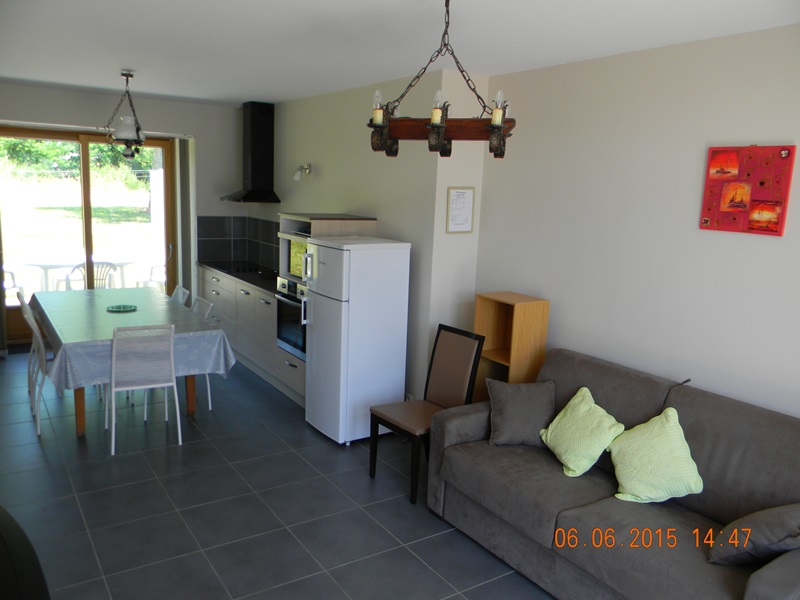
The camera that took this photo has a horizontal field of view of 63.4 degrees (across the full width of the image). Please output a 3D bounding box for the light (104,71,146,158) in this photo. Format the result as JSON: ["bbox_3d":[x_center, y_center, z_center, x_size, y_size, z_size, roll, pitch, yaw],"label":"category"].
[{"bbox_3d":[-2.117,-1.419,4.983,0.320,0.643,0.320,-5,12,-33],"label":"light"}]

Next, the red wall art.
[{"bbox_3d":[1.672,-0.530,3.135,0.022,0.405,0.400,-4,12,-33],"label":"red wall art"}]

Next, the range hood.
[{"bbox_3d":[-1.552,-1.515,6.661,0.445,0.999,0.607,-5,12,-33],"label":"range hood"}]

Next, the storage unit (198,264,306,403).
[{"bbox_3d":[-1.242,0.236,6.270,0.588,0.876,2.818,-5,12,-33],"label":"storage unit"}]

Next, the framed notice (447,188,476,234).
[{"bbox_3d":[0.436,-0.625,4.548,0.240,0.319,0.020,-5,12,-33],"label":"framed notice"}]

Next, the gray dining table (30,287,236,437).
[{"bbox_3d":[-2.256,0.448,5.226,1.070,0.750,1.980,-4,12,-33],"label":"gray dining table"}]

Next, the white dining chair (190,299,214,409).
[{"bbox_3d":[-1.793,0.436,5.114,0.560,0.850,0.450,-4,12,-33],"label":"white dining chair"}]

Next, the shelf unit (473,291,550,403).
[{"bbox_3d":[0.706,0.542,4.296,0.301,1.131,0.369,-5,12,-33],"label":"shelf unit"}]

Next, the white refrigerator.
[{"bbox_3d":[-0.334,0.275,4.750,0.568,1.412,0.541,-5,12,-34],"label":"white refrigerator"}]

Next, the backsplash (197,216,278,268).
[{"bbox_3d":[-1.789,-0.626,7.123,0.605,0.515,0.920,-4,12,-33],"label":"backsplash"}]

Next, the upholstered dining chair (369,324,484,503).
[{"bbox_3d":[0.151,0.672,3.977,0.525,0.945,0.455,-5,13,-37],"label":"upholstered dining chair"}]

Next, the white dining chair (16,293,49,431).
[{"bbox_3d":[-2.427,0.477,4.737,0.570,0.850,0.460,-4,12,-33],"label":"white dining chair"}]

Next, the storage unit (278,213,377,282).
[{"bbox_3d":[-0.585,-0.408,5.193,0.588,0.521,0.574,-5,12,-33],"label":"storage unit"}]

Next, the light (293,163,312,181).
[{"bbox_3d":[-0.955,-1.224,6.179,0.175,0.175,0.100,-4,12,-33],"label":"light"}]

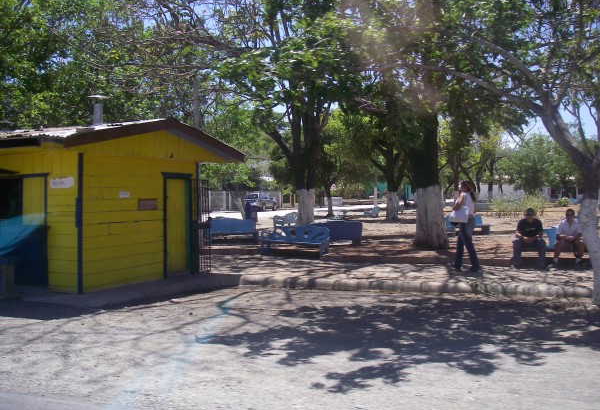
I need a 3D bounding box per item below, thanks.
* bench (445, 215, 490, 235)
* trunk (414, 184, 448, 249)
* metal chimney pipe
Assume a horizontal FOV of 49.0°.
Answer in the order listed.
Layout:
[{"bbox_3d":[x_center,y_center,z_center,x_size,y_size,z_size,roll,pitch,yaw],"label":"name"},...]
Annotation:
[{"bbox_3d":[5.520,0.653,21.700,1.500,0.680,0.550,0,1,-20],"label":"bench"},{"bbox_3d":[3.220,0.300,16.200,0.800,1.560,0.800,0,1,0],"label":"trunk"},{"bbox_3d":[-3.670,-1.720,12.000,0.330,0.560,0.330,0,1,0],"label":"metal chimney pipe"}]

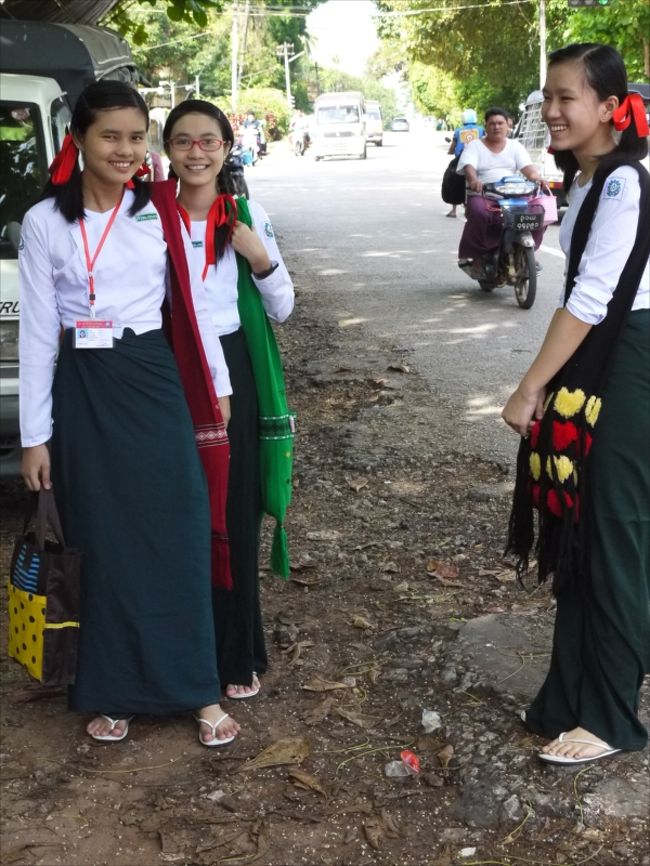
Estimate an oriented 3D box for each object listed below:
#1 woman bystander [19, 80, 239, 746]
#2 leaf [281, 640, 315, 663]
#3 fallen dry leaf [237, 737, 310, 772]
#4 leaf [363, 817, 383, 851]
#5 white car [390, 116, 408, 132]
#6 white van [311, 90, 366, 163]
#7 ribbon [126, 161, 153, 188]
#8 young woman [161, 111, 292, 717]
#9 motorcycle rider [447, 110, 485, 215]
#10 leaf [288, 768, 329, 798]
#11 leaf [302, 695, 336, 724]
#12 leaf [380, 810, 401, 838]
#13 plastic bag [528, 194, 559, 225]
[{"bbox_3d":[-0.472,-0.048,3.734,0.500,1.561,0.330,-1,11,-3],"label":"woman bystander"},{"bbox_3d":[-0.079,0.630,4.461,0.070,0.027,0.125,5,13,21],"label":"leaf"},{"bbox_3d":[-0.120,0.750,3.619,0.175,0.035,0.090,-7,13,-29],"label":"fallen dry leaf"},{"bbox_3d":[0.099,0.833,3.228,0.042,0.022,0.120,-2,12,-5],"label":"leaf"},{"bbox_3d":[6.959,-28.342,143.000,1.690,1.450,4.200,1,12,3],"label":"white car"},{"bbox_3d":[0.584,-10.674,53.800,1.680,2.280,4.700,0,11,3],"label":"white van"},{"bbox_3d":[-0.444,-0.620,3.720,0.070,0.075,0.060,-4,12,-17],"label":"ribbon"},{"bbox_3d":[-0.290,-0.088,4.032,0.430,1.517,0.320,-1,11,-3],"label":"young woman"},{"bbox_3d":[2.198,-4.026,23.266,0.700,1.580,0.750,0,12,2],"label":"motorcycle rider"},{"bbox_3d":[-0.038,0.810,3.583,0.050,0.027,0.130,-8,14,-33],"label":"leaf"},{"bbox_3d":[-0.014,0.722,4.027,0.055,0.022,0.145,5,13,23],"label":"leaf"},{"bbox_3d":[0.138,0.825,3.271,0.040,0.020,0.095,-3,12,-12],"label":"leaf"},{"bbox_3d":[1.695,-1.768,12.146,0.240,0.270,0.120,-2,12,-8],"label":"plastic bag"}]

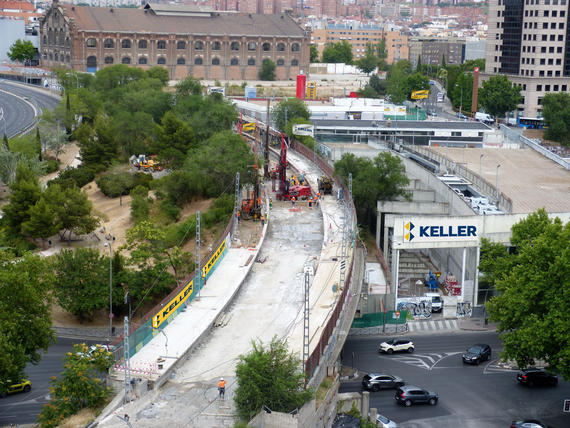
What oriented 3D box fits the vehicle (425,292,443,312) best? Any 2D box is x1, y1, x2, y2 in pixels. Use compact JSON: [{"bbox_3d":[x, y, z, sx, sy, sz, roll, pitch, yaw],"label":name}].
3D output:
[{"bbox_3d":[20.570,12.230,156.890,1.950,2.050,4.600,0,11,-6],"label":"vehicle"}]

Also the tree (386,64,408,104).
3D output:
[{"bbox_3d":[30.837,-35.248,310.783,5.764,11.203,5.764,1,13,0],"label":"tree"}]

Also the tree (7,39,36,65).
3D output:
[{"bbox_3d":[-105.474,-64.846,455.000,12.000,12.000,11.000,1,12,0],"label":"tree"}]

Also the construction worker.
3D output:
[{"bbox_3d":[-4.977,13.851,90.305,0.620,1.800,0.420,1,13,0],"label":"construction worker"}]

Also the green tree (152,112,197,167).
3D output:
[{"bbox_3d":[-21.700,-14.730,223.630,8.500,11.270,8.070,1,10,0],"label":"green tree"}]

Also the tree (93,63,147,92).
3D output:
[{"bbox_3d":[-53.050,-42.610,364.360,16.720,11.810,14.210,1,10,0],"label":"tree"}]

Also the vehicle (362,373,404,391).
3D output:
[{"bbox_3d":[11.018,18.269,124.891,4.580,1.560,1.860,-2,12,-15],"label":"vehicle"}]

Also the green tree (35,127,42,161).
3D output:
[{"bbox_3d":[-49.570,-14.030,228.840,1.210,6.990,1.210,1,10,0],"label":"green tree"}]

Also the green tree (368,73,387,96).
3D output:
[{"bbox_3d":[26.508,-36.787,324.226,5.146,7.126,5.146,1,13,0],"label":"green tree"}]

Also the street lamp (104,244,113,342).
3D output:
[{"bbox_3d":[-21.280,9.570,137.060,1.100,12.350,0.400,-9,15,-44],"label":"street lamp"}]

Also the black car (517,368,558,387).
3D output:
[{"bbox_3d":[28.360,18.200,127.020,4.550,1.550,1.860,-2,11,-20],"label":"black car"}]

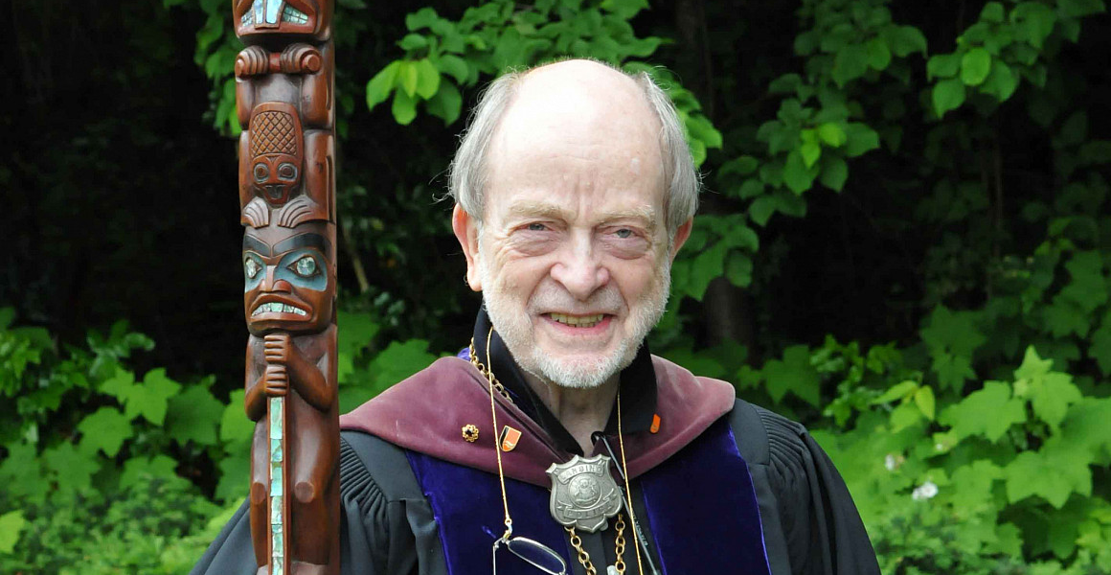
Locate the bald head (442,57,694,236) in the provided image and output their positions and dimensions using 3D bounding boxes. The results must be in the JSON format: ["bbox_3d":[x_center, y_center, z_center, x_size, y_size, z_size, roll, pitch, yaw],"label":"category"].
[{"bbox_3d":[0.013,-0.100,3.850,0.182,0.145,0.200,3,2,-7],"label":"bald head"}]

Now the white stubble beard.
[{"bbox_3d":[0.015,0.019,3.800,0.138,0.117,0.100,3,2,-7],"label":"white stubble beard"}]

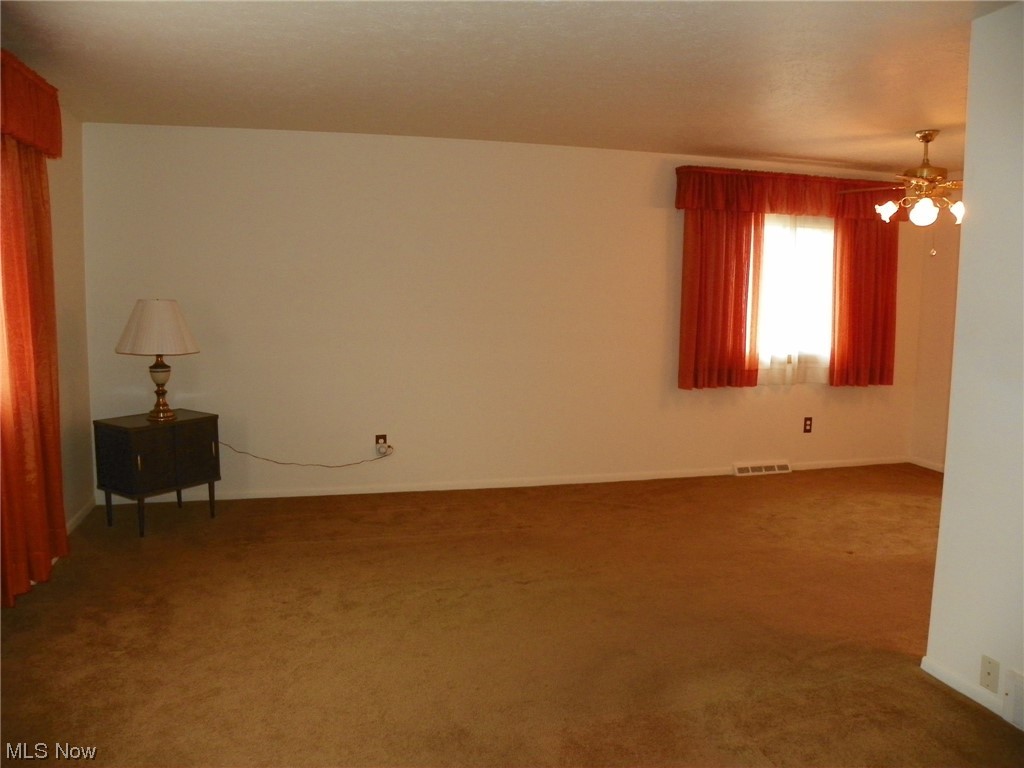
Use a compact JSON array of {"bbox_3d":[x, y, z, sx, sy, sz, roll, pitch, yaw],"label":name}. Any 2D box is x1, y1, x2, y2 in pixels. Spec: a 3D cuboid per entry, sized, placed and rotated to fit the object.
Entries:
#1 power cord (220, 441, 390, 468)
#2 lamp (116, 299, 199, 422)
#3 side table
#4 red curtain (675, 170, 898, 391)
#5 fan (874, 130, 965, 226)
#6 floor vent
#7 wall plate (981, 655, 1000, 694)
[{"bbox_3d":[-1.384,0.470,5.198,1.153,0.243,0.100,-1,7,-14],"label":"power cord"},{"bbox_3d":[-2.085,-0.146,4.557,0.455,0.712,0.455,-1,7,-14],"label":"lamp"},{"bbox_3d":[-2.122,0.523,4.642,0.391,0.638,0.555,5,8,33],"label":"side table"},{"bbox_3d":[2.157,-0.789,5.930,1.920,1.630,0.190,-1,7,-14],"label":"red curtain"},{"bbox_3d":[2.483,-1.237,4.620,1.100,0.580,1.100,-1,7,-14],"label":"fan"},{"bbox_3d":[2.039,0.686,6.154,0.500,0.085,0.050,-1,7,-14],"label":"floor vent"},{"bbox_3d":[1.643,0.999,2.643,0.007,0.112,0.072,-1,7,-14],"label":"wall plate"}]

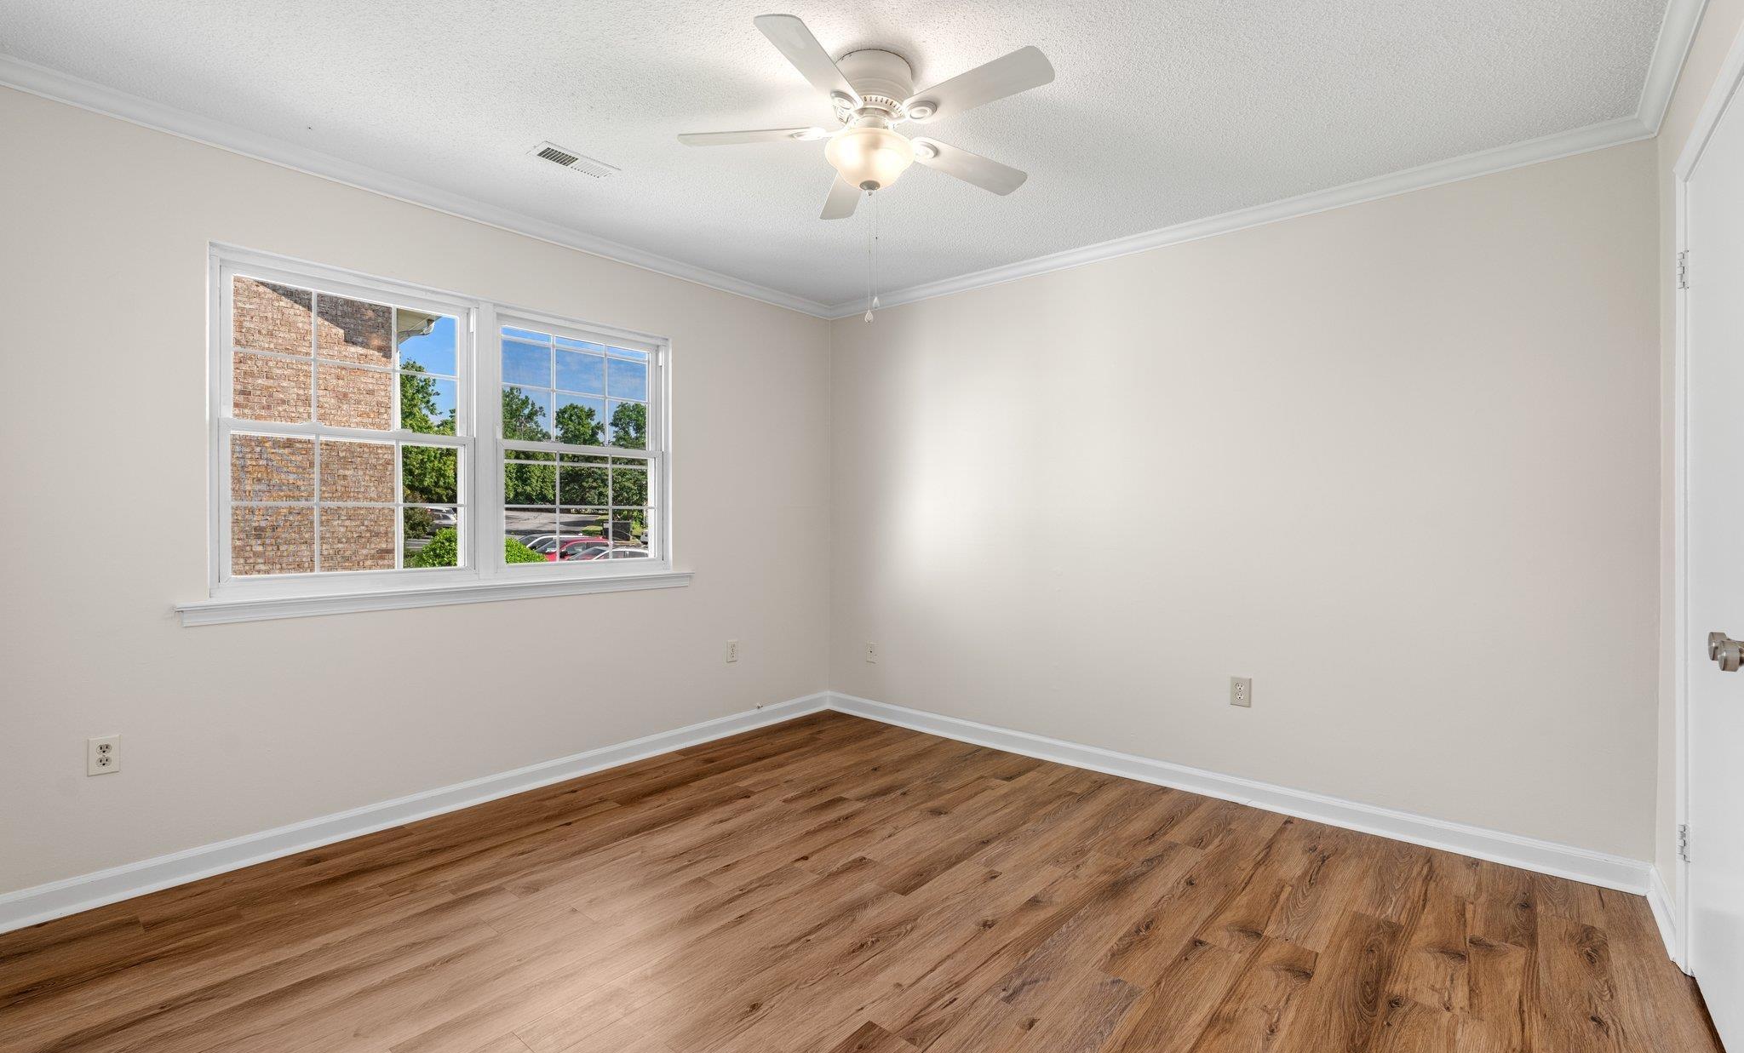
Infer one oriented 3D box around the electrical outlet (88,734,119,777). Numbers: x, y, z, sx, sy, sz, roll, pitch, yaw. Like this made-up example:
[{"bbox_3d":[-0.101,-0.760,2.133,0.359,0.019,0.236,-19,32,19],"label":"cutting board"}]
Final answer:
[{"bbox_3d":[-2.298,0.688,2.321,0.009,0.115,0.071,1,1,40],"label":"electrical outlet"}]

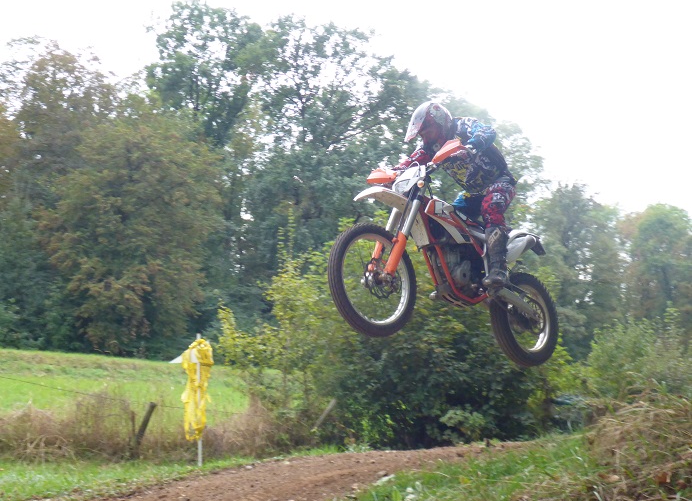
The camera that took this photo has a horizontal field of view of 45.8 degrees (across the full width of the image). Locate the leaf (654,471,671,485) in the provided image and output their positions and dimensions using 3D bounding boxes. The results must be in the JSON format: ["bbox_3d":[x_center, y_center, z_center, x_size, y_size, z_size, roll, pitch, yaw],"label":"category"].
[{"bbox_3d":[1.159,0.835,3.000,0.055,0.045,0.045,-3,-6,20],"label":"leaf"}]

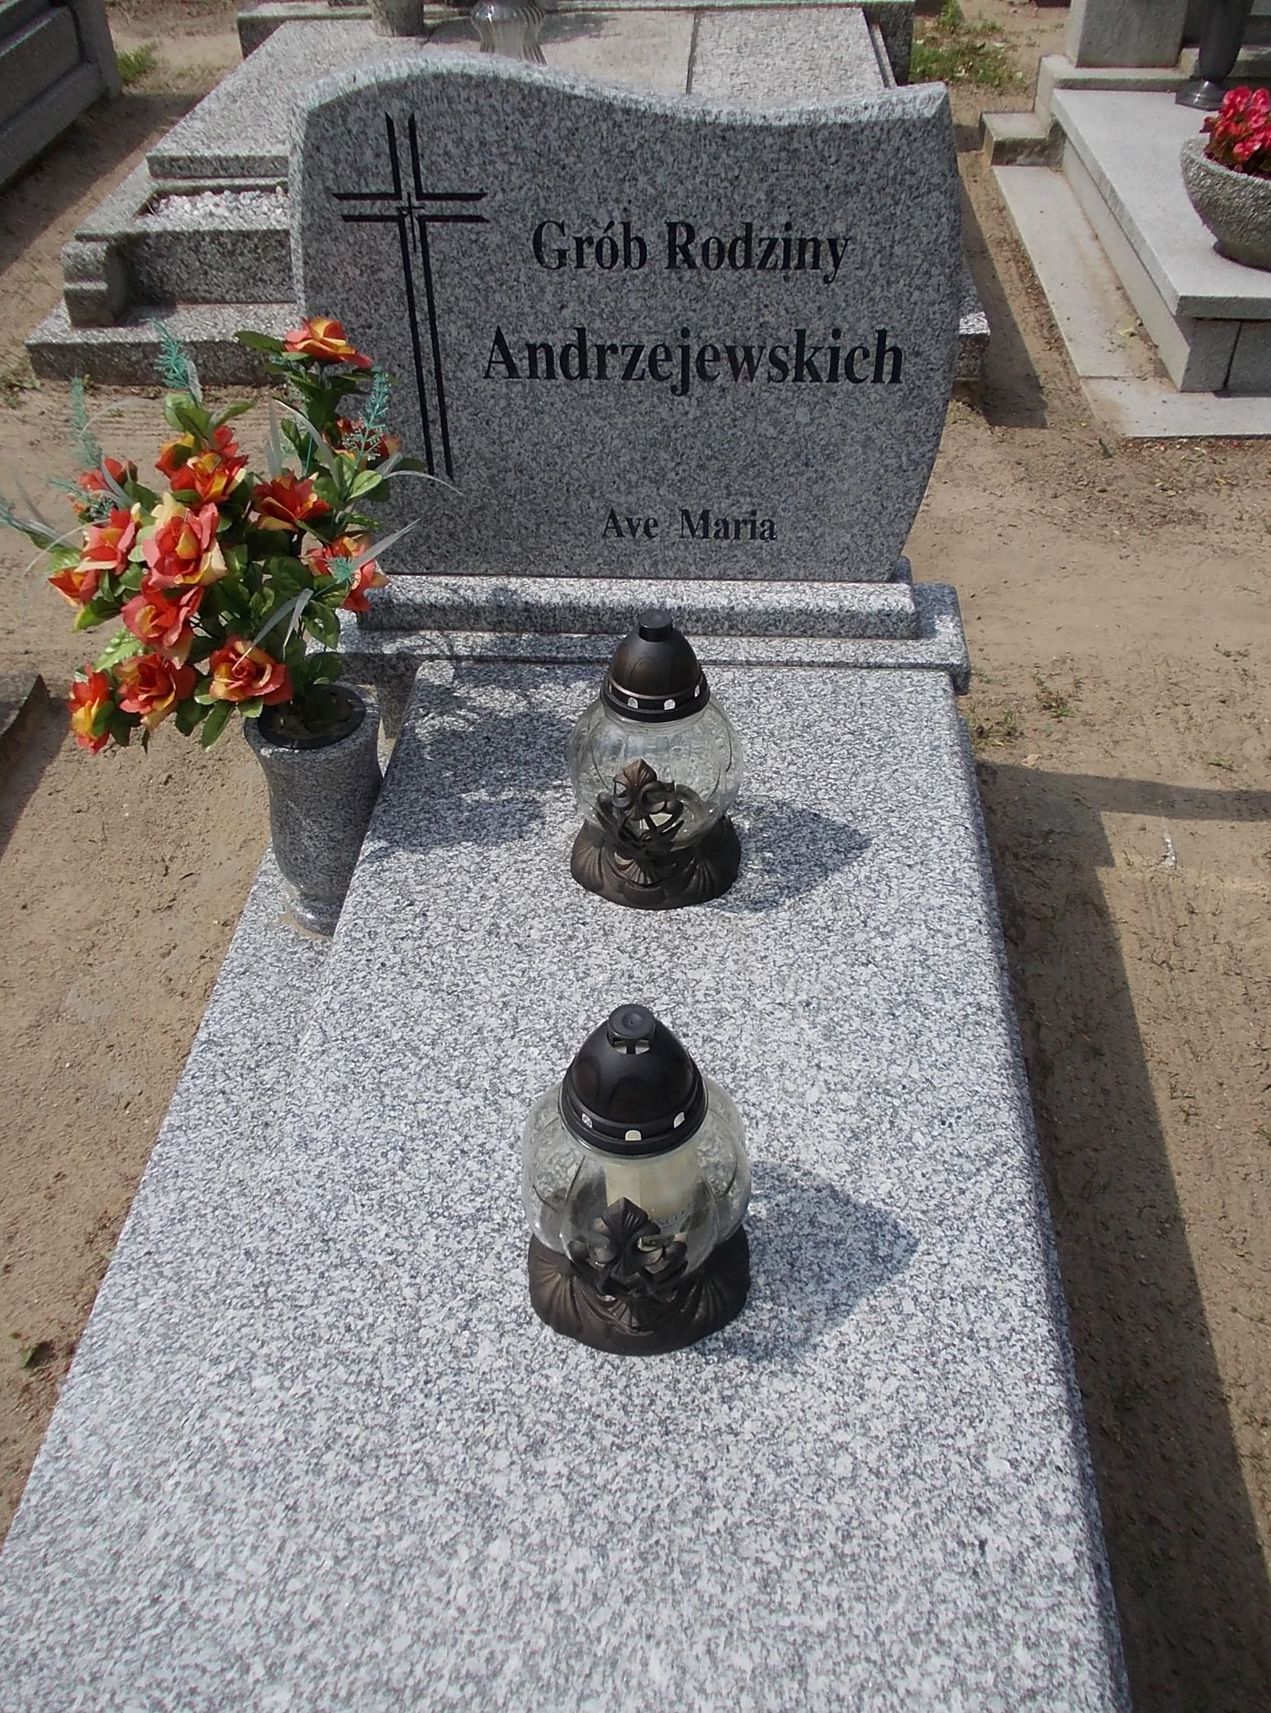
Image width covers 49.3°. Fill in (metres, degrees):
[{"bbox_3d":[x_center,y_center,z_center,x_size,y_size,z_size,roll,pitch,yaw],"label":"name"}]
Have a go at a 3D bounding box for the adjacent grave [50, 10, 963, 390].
[{"bbox_3d":[-0.230,-1.995,3.737,2.156,0.506,2.156,1,44,3],"label":"adjacent grave"}]

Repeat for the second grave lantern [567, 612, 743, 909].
[{"bbox_3d":[0.021,-0.121,1.480,0.193,0.319,0.187,-1,44,1],"label":"second grave lantern"}]

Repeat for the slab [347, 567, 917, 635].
[{"bbox_3d":[0.003,-0.366,1.908,0.757,0.040,0.156,2,44,4],"label":"slab"}]

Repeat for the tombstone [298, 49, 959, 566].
[{"bbox_3d":[-0.006,-0.619,1.667,0.766,0.593,0.093,2,41,3],"label":"tombstone"}]

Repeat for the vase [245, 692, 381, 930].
[{"bbox_3d":[-0.394,-0.049,1.751,0.163,0.308,0.163,2,44,4],"label":"vase"}]

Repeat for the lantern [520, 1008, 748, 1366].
[{"bbox_3d":[0.000,0.236,1.111,0.190,0.319,0.187,6,45,8],"label":"lantern"}]

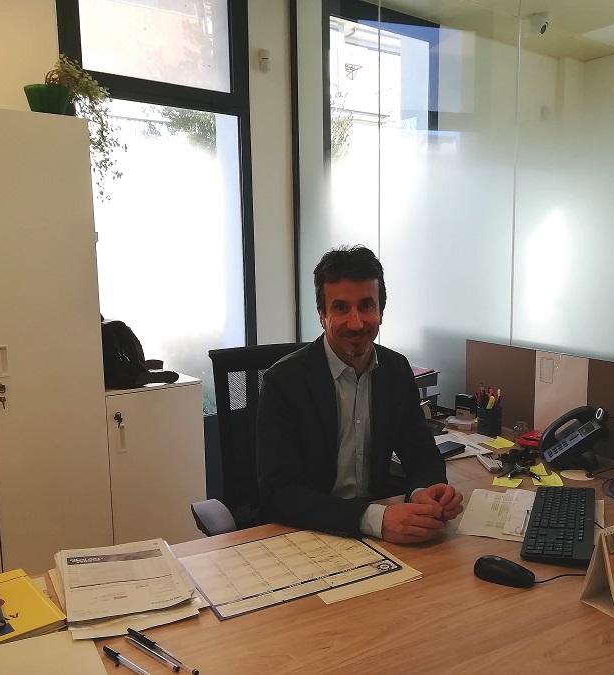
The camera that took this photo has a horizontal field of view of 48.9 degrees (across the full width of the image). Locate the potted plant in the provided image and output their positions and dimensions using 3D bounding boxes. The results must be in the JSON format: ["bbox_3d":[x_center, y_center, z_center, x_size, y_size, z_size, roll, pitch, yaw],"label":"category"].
[{"bbox_3d":[-0.962,-0.846,2.801,0.354,0.533,0.310,-7,10,-39],"label":"potted plant"}]

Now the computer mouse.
[{"bbox_3d":[0.395,0.469,1.351,0.117,0.037,0.063,3,9,23],"label":"computer mouse"}]

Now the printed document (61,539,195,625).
[{"bbox_3d":[-0.365,0.472,1.338,0.212,0.010,0.297,-4,9,-23],"label":"printed document"}]

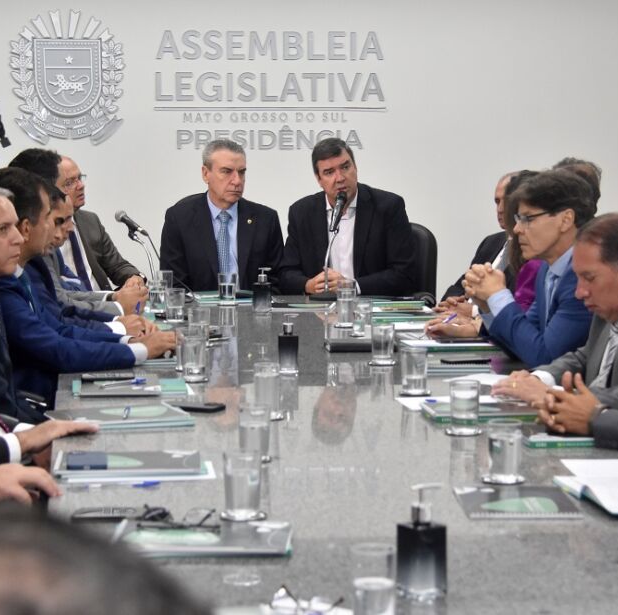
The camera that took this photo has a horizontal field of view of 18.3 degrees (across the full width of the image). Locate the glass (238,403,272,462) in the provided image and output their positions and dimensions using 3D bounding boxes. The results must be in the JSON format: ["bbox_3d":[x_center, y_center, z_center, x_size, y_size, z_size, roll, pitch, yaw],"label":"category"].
[{"bbox_3d":[-0.115,0.258,4.029,0.079,0.119,0.079,0,6,0],"label":"glass"}]

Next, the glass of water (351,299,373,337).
[{"bbox_3d":[0.177,0.035,6.318,0.079,0.119,0.079,0,6,0],"label":"glass of water"}]

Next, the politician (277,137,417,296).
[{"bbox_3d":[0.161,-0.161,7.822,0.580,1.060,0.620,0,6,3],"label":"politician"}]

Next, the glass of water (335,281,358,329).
[{"bbox_3d":[0.122,-0.004,6.229,0.076,0.128,0.076,-1,6,-6],"label":"glass of water"}]

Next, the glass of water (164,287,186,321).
[{"bbox_3d":[-0.451,-0.011,6.474,0.076,0.114,0.076,-1,6,-6],"label":"glass of water"}]

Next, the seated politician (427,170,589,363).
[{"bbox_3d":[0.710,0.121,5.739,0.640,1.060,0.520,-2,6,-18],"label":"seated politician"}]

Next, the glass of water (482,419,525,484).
[{"bbox_3d":[0.378,0.277,3.715,0.076,0.114,0.076,-1,6,-6],"label":"glass of water"}]

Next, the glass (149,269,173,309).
[{"bbox_3d":[-0.534,-0.064,6.983,0.076,0.114,0.076,-1,6,-6],"label":"glass"}]

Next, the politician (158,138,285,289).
[{"bbox_3d":[-0.344,0.026,7.442,0.540,1.340,0.750,0,6,-4],"label":"politician"}]

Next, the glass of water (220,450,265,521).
[{"bbox_3d":[-0.115,0.311,3.381,0.076,0.114,0.076,-1,6,-6],"label":"glass of water"}]

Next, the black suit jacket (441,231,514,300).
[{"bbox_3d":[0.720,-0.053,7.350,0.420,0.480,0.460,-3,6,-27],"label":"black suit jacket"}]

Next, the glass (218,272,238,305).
[{"bbox_3d":[-0.298,-0.068,7.023,0.076,0.114,0.076,-1,6,-6],"label":"glass"}]

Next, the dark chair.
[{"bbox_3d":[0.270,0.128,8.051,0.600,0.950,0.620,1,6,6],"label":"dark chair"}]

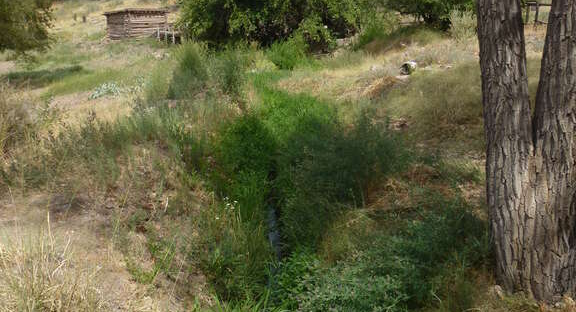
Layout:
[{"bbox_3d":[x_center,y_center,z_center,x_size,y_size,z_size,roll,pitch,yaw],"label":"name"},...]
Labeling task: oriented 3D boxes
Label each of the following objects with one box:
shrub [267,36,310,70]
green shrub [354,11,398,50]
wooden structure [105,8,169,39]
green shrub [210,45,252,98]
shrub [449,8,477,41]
[{"bbox_3d":[0.015,-3.076,16.000,1.322,1.006,1.256,0,15,0],"label":"shrub"},{"bbox_3d":[2.680,-3.852,16.500,1.363,1.147,1.295,0,15,0],"label":"green shrub"},{"bbox_3d":[-9.793,-8.552,34.500,2.636,1.902,2.929,14,20,42],"label":"wooden structure"},{"bbox_3d":[-1.166,-1.727,10.800,0.811,1.047,0.771,0,15,0],"label":"green shrub"},{"bbox_3d":[6.097,-4.564,18.500,1.042,1.080,0.990,0,15,0],"label":"shrub"}]

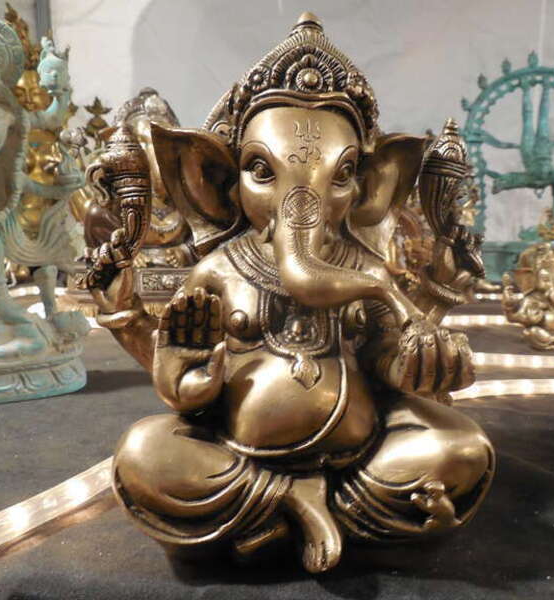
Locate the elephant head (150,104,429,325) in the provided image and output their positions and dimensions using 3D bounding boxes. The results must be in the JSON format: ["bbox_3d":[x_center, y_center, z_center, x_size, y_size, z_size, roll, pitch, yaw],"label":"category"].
[{"bbox_3d":[0.005,-0.037,0.238,0.110,0.084,0.066,-1,8,-11],"label":"elephant head"}]

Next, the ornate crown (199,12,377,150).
[{"bbox_3d":[0.006,-0.089,0.238,0.066,0.052,0.060,-1,8,-11],"label":"ornate crown"}]

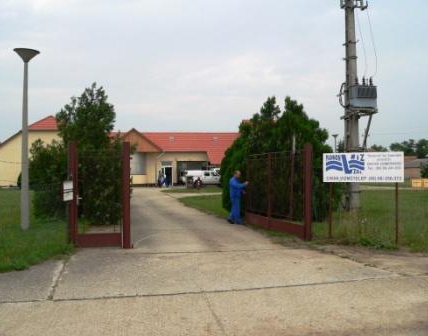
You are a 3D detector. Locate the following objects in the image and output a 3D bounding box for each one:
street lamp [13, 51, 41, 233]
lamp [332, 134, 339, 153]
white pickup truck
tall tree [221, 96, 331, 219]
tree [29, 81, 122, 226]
[{"bbox_3d":[-5.572,-0.868,13.900,0.780,5.390,0.780,0,-1,0],"label":"street lamp"},{"bbox_3d":[13.200,-0.950,50.500,0.750,5.300,0.750,0,-1,0],"label":"lamp"},{"bbox_3d":[-0.508,1.064,45.500,5.100,1.750,1.800,0,-1,-7],"label":"white pickup truck"},{"bbox_3d":[2.440,-0.500,18.500,4.300,4.700,3.700,0,-1,0],"label":"tall tree"},{"bbox_3d":[-4.950,-0.630,16.900,3.400,4.950,3.100,0,-1,0],"label":"tree"}]

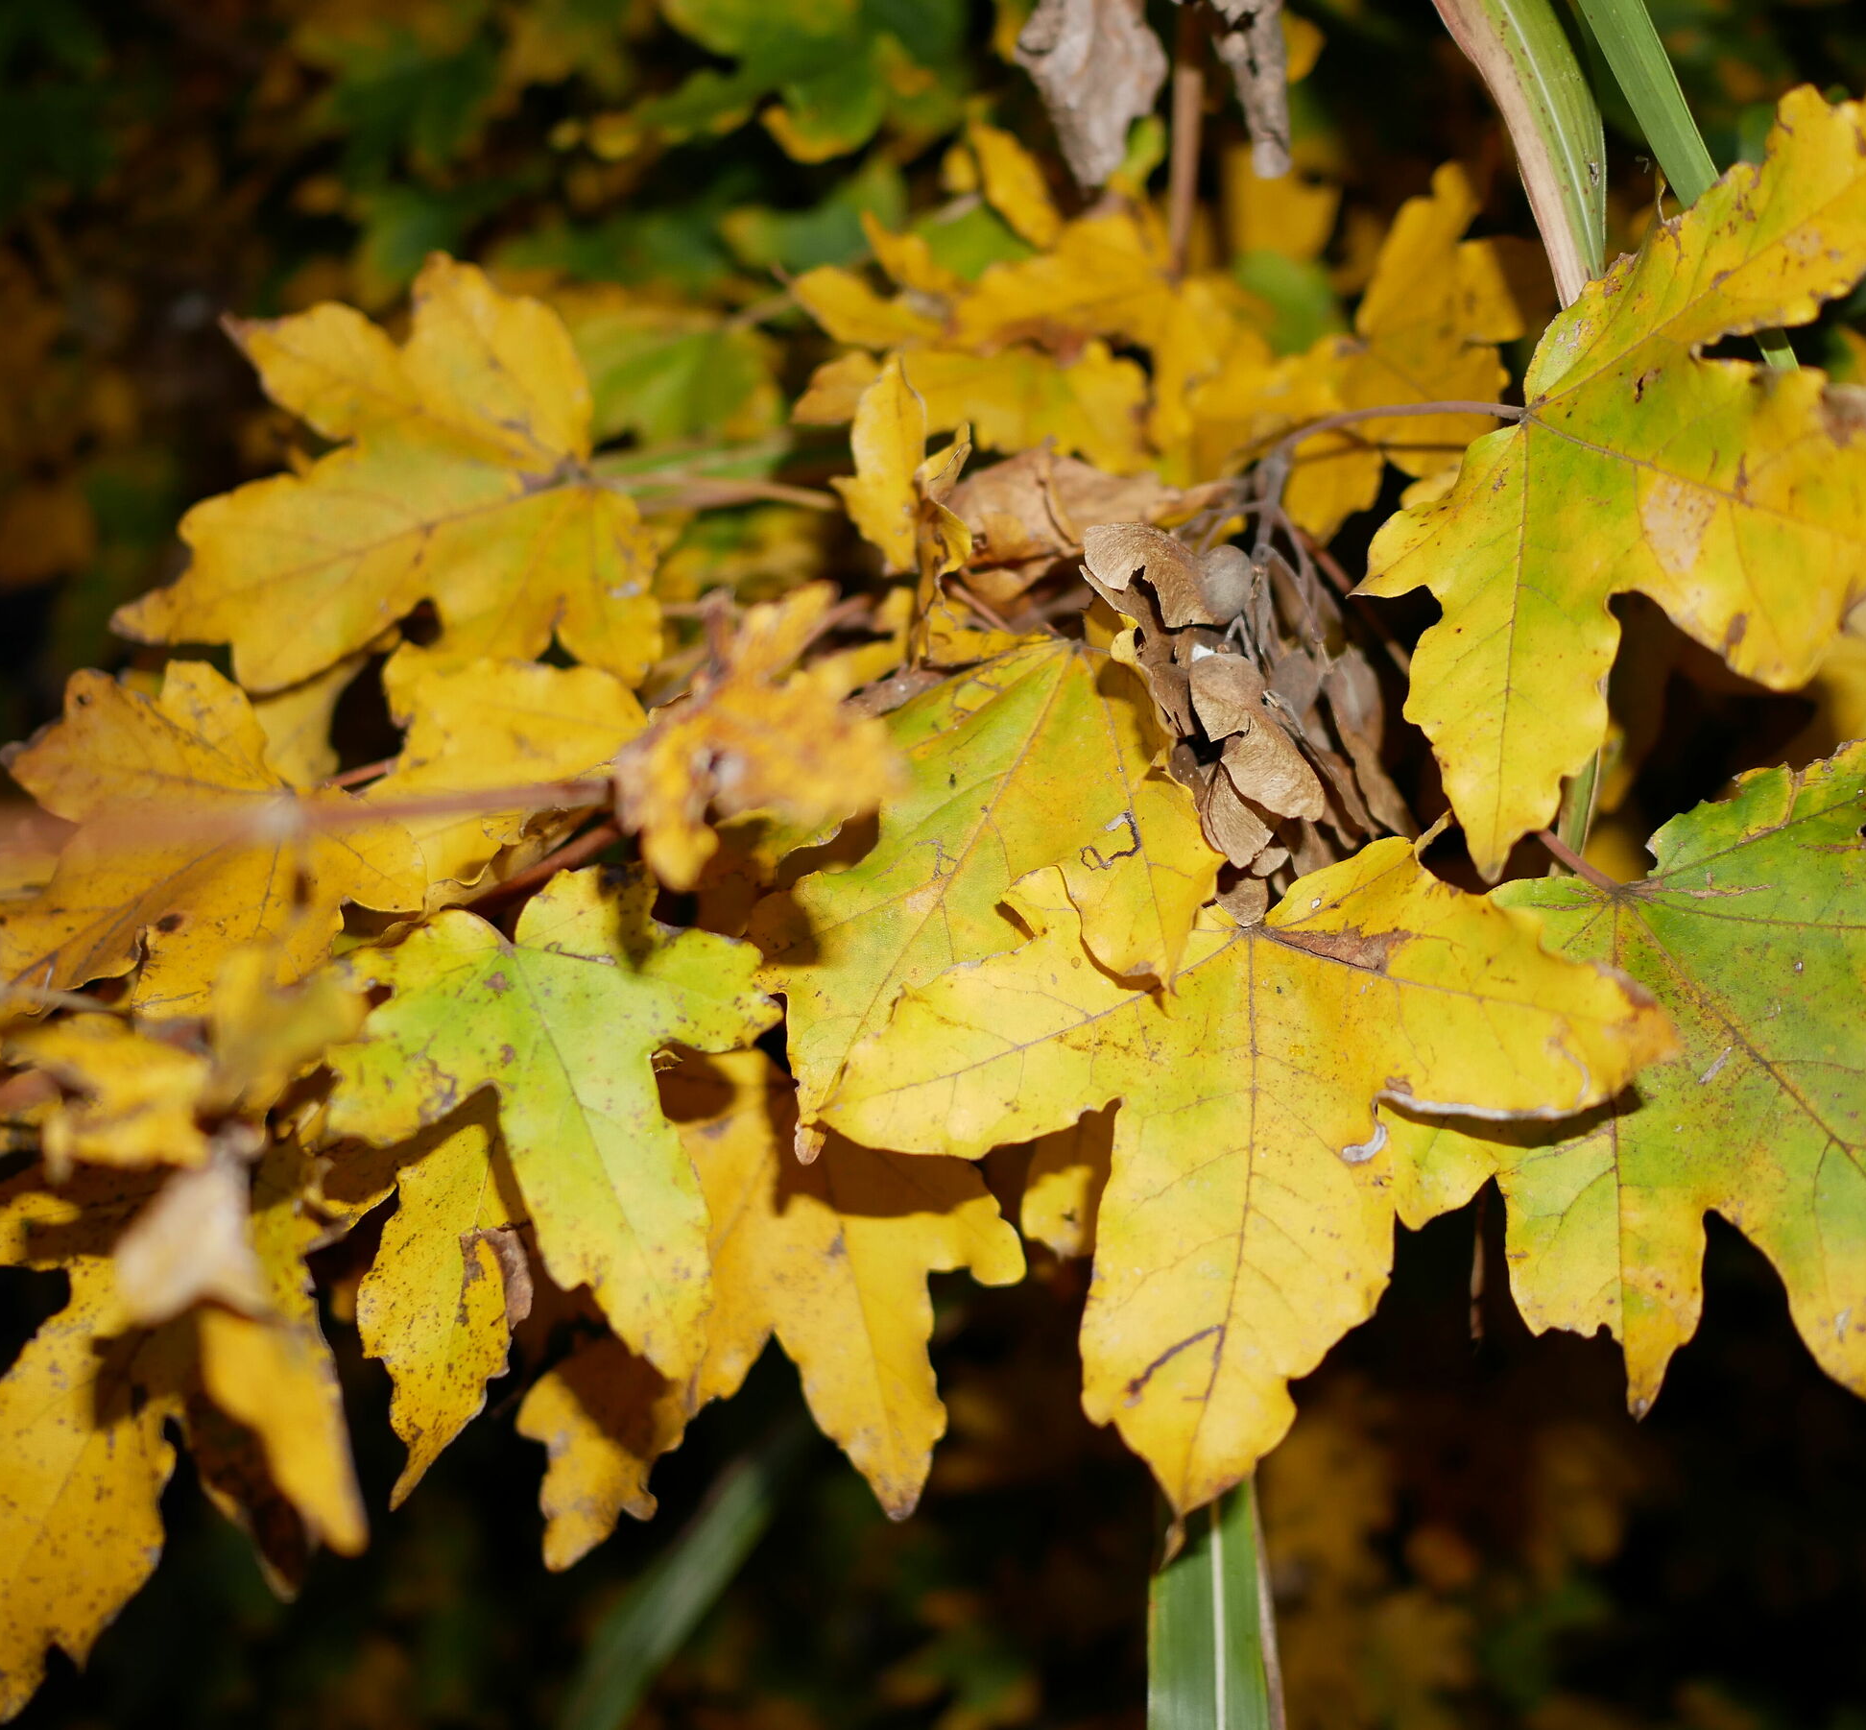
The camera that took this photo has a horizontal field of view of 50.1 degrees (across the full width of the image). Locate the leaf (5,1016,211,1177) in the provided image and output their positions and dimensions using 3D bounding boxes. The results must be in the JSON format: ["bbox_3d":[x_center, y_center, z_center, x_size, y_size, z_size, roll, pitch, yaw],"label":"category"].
[{"bbox_3d":[-0.089,0.025,0.215,0.020,0.012,0.014,0,72,0],"label":"leaf"}]

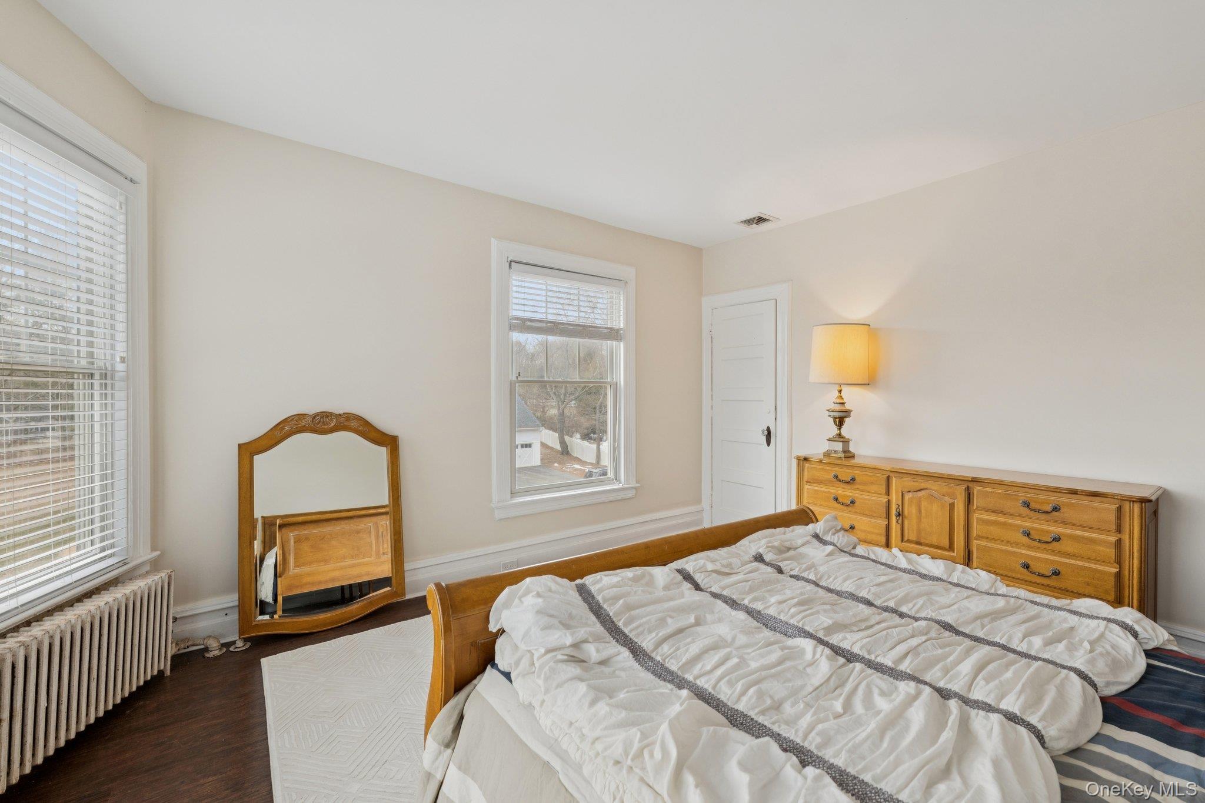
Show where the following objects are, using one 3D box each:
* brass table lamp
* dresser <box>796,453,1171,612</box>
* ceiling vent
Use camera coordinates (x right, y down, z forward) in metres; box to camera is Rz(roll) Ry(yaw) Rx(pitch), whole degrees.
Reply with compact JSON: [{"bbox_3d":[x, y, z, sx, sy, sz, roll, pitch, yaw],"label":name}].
[{"bbox_3d":[1.589,-0.071,3.132,0.362,0.888,0.362,0,1,-36],"label":"brass table lamp"},{"bbox_3d":[1.916,0.799,2.615,0.500,0.837,1.550,0,1,-36],"label":"dresser"},{"bbox_3d":[1.199,-1.397,3.638,0.247,0.025,0.247,0,1,-36],"label":"ceiling vent"}]

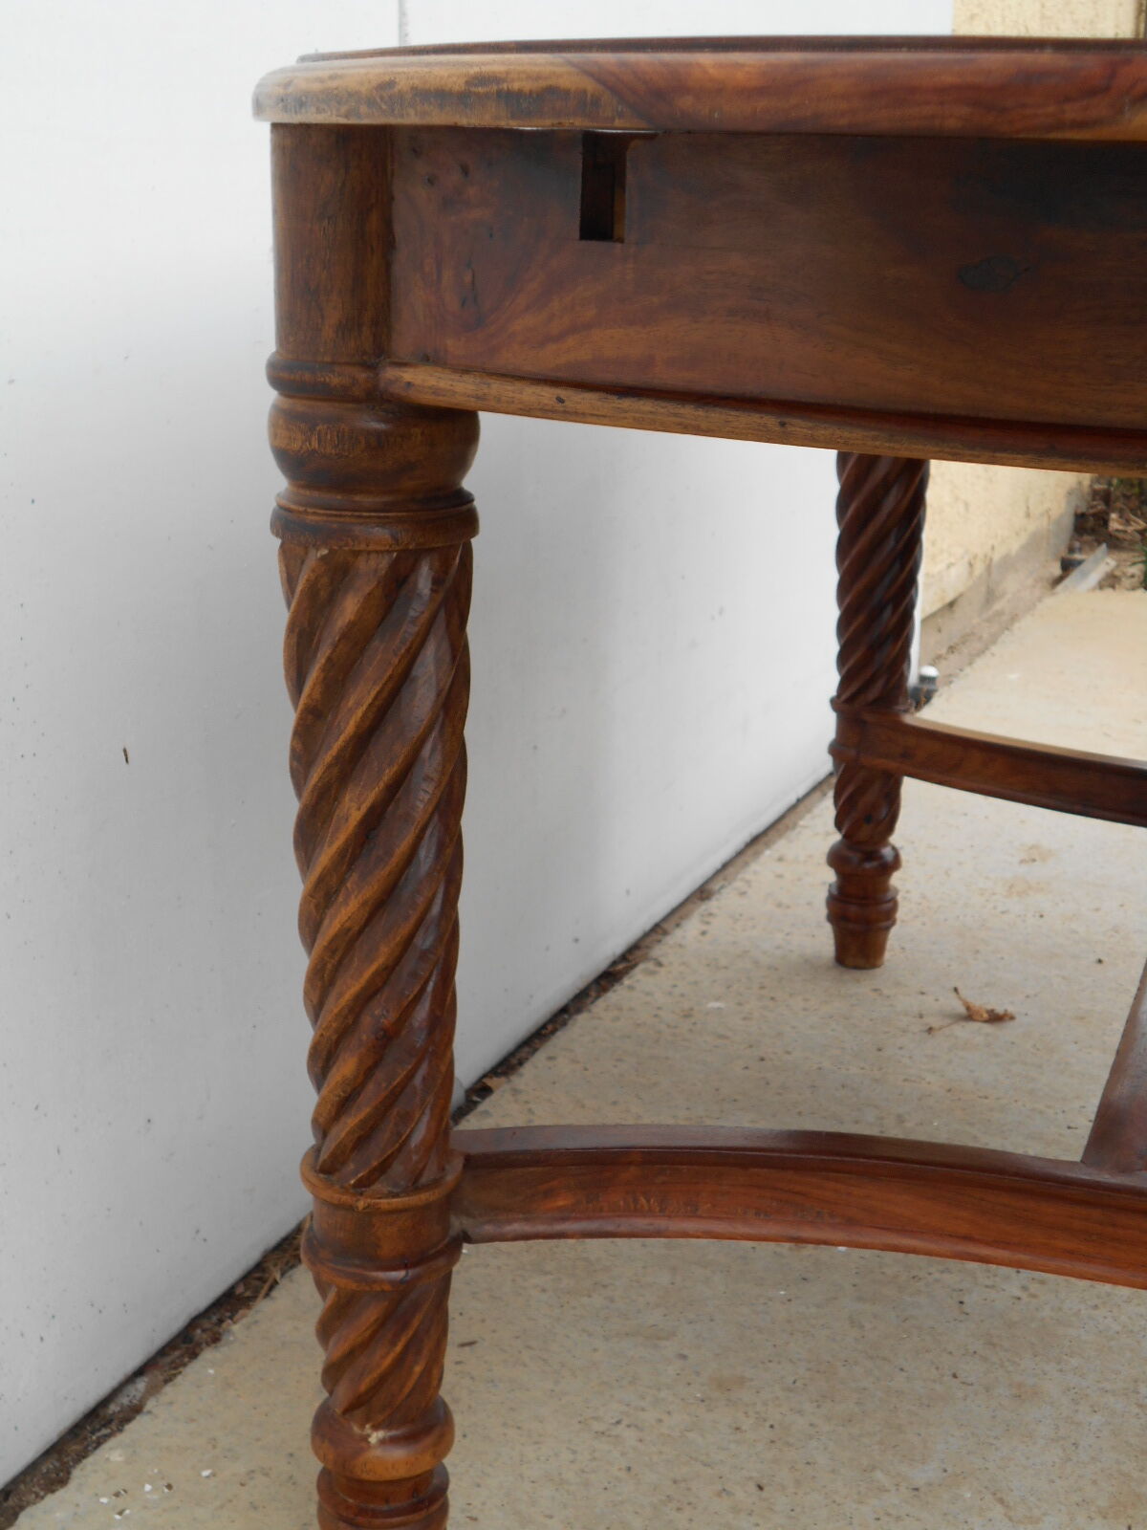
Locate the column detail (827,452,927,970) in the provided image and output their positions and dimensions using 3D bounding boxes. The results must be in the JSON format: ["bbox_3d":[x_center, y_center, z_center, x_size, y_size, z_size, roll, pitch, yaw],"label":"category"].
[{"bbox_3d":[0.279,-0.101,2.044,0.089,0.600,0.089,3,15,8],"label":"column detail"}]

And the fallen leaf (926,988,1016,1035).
[{"bbox_3d":[0.355,0.218,1.963,0.074,0.026,0.042,-2,15,-12],"label":"fallen leaf"}]

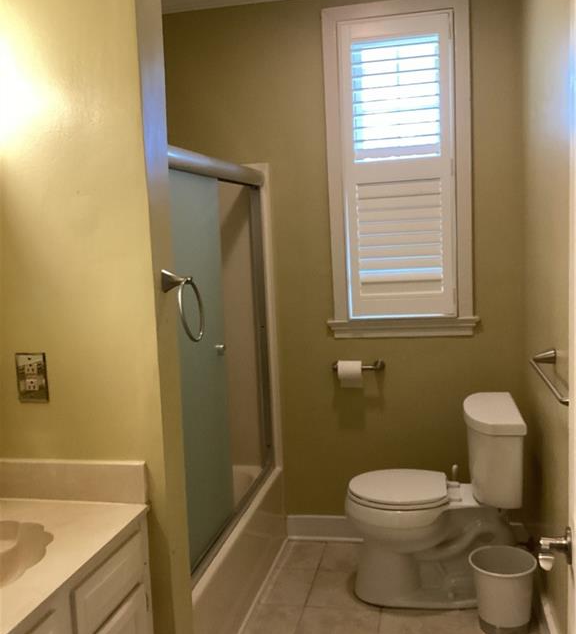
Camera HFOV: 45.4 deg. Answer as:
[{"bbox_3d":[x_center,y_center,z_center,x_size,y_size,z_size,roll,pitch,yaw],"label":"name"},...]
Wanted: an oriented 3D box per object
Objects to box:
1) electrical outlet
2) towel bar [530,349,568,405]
[{"bbox_3d":[-0.632,0.152,1.698,0.084,0.126,0.011,-1,6,12],"label":"electrical outlet"},{"bbox_3d":[0.771,0.162,1.966,0.083,0.051,0.629,-1,6,12],"label":"towel bar"}]

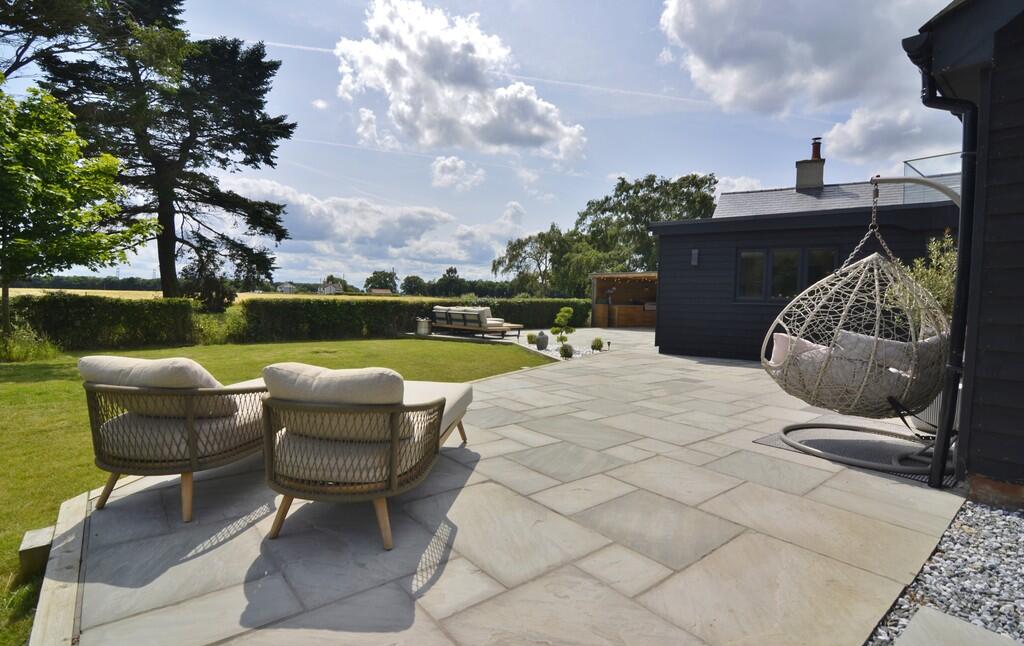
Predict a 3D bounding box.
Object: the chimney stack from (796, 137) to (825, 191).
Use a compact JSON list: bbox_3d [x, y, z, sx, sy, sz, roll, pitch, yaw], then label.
[{"bbox_3d":[9.170,-4.900,14.000,0.680,1.580,0.620,2,4,21],"label":"chimney stack"}]

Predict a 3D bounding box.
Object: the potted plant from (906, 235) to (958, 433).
[{"bbox_3d":[3.970,0.070,4.270,0.620,1.800,0.620,4,5,43],"label":"potted plant"}]

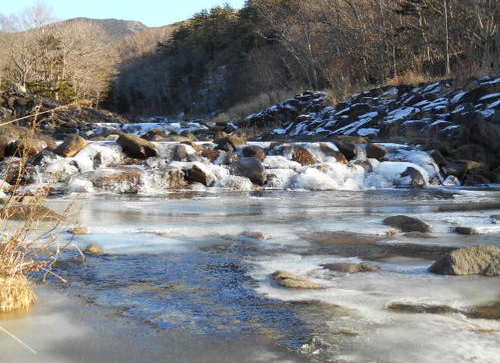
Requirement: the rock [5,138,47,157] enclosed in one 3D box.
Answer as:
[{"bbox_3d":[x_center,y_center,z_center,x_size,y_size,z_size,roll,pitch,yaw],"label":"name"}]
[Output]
[{"bbox_3d":[-6.190,-0.900,18.400,1.219,0.570,0.850,0,4,0],"label":"rock"}]

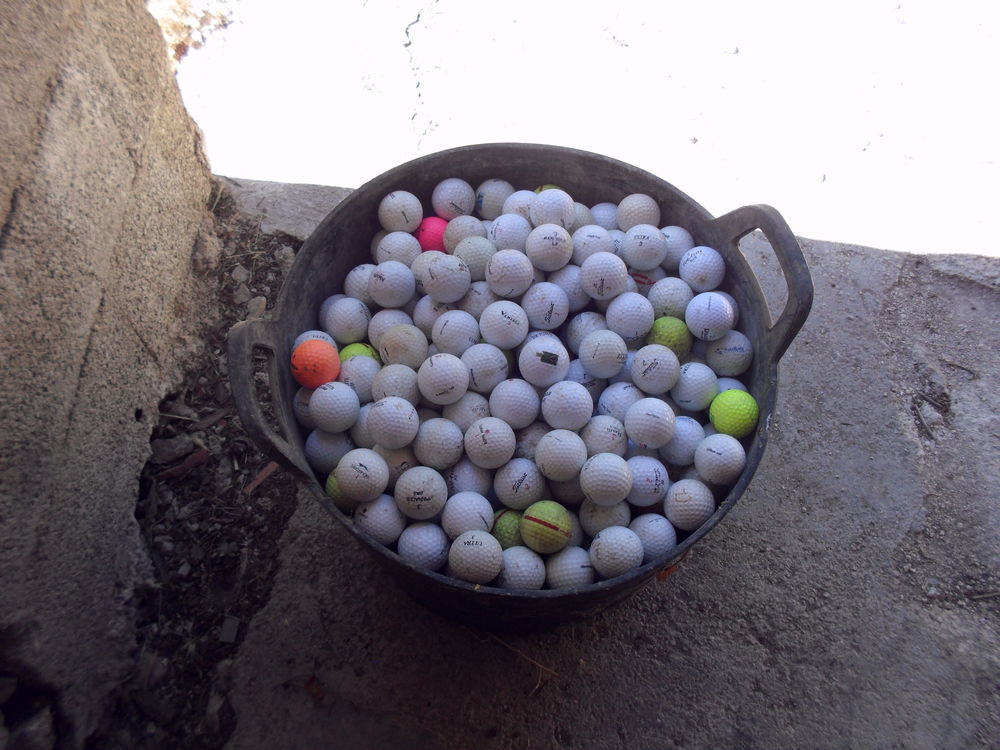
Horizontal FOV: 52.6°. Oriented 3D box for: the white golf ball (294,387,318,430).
[{"bbox_3d":[-0.168,0.028,0.928,0.043,0.043,0.043,2,64,-3],"label":"white golf ball"}]

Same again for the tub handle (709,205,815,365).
[{"bbox_3d":[0.250,-0.092,0.930,0.052,0.056,0.157,-14,66,-11],"label":"tub handle"}]

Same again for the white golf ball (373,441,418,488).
[{"bbox_3d":[-0.091,0.076,0.867,0.043,0.043,0.043,0,59,0],"label":"white golf ball"}]

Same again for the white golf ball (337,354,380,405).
[{"bbox_3d":[-0.125,0.004,0.914,0.043,0.043,0.043,0,62,-1],"label":"white golf ball"}]

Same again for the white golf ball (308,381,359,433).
[{"bbox_3d":[-0.141,0.027,0.860,0.043,0.043,0.043,0,64,-4],"label":"white golf ball"}]

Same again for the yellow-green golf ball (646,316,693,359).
[{"bbox_3d":[0.157,-0.033,0.939,0.043,0.043,0.043,2,64,-3],"label":"yellow-green golf ball"}]

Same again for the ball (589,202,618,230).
[{"bbox_3d":[0.105,-0.148,0.997,0.043,0.043,0.043,0,59,0],"label":"ball"}]

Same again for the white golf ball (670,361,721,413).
[{"bbox_3d":[0.173,0.010,0.899,0.043,0.043,0.043,0,59,0],"label":"white golf ball"}]

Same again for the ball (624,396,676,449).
[{"bbox_3d":[0.127,0.041,0.853,0.043,0.043,0.043,1,65,-3],"label":"ball"}]

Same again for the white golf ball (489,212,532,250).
[{"bbox_3d":[0.010,-0.131,0.955,0.043,0.043,0.043,0,62,-1],"label":"white golf ball"}]

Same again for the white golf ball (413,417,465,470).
[{"bbox_3d":[-0.052,0.060,0.870,0.043,0.043,0.043,2,64,-3],"label":"white golf ball"}]

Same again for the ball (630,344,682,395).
[{"bbox_3d":[0.135,-0.005,0.878,0.043,0.043,0.043,1,64,-2],"label":"ball"}]

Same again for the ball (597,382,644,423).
[{"bbox_3d":[0.107,0.028,0.881,0.043,0.043,0.043,1,62,-1],"label":"ball"}]

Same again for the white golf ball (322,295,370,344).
[{"bbox_3d":[-0.140,-0.050,0.930,0.043,0.043,0.043,0,59,0],"label":"white golf ball"}]

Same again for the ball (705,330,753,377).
[{"bbox_3d":[0.213,-0.020,0.940,0.043,0.043,0.043,1,65,-3],"label":"ball"}]

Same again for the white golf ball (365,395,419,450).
[{"bbox_3d":[-0.089,0.039,0.838,0.043,0.043,0.043,0,64,-4],"label":"white golf ball"}]

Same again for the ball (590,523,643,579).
[{"bbox_3d":[0.095,0.144,0.822,0.043,0.043,0.043,1,62,-1],"label":"ball"}]

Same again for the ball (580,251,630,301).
[{"bbox_3d":[0.093,-0.089,0.906,0.043,0.043,0.043,1,65,-3],"label":"ball"}]

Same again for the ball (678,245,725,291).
[{"bbox_3d":[0.190,-0.100,0.951,0.043,0.043,0.043,2,64,-3],"label":"ball"}]

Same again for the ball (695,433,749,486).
[{"bbox_3d":[0.187,0.072,0.860,0.043,0.043,0.043,2,64,-4],"label":"ball"}]

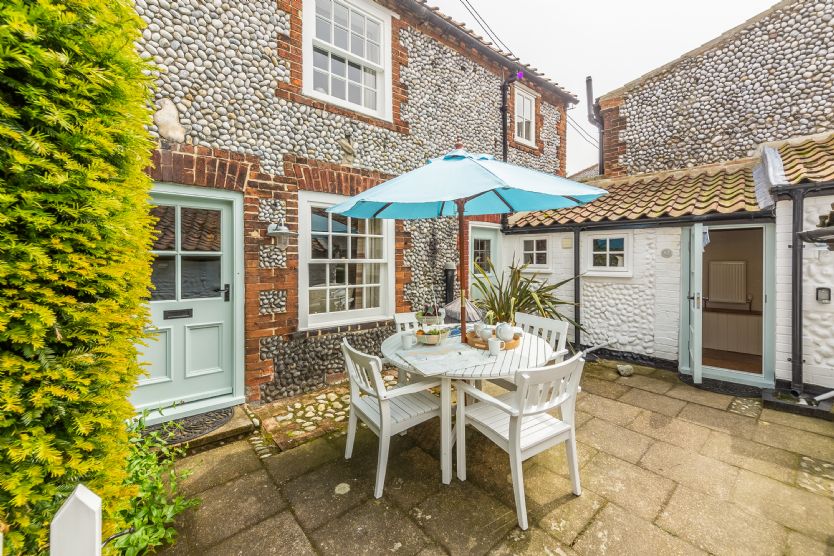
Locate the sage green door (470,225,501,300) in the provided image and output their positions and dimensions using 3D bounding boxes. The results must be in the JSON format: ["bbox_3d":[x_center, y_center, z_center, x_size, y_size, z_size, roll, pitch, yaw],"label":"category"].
[{"bbox_3d":[1.080,0.155,5.220,0.710,1.940,0.070,-2,4,-38],"label":"sage green door"}]

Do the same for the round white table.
[{"bbox_3d":[0.404,0.925,2.790,1.480,0.720,1.480,0,3,0],"label":"round white table"}]

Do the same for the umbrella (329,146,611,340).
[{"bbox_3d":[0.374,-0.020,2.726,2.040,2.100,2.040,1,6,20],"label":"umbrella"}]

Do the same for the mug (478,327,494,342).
[{"bbox_3d":[0.611,0.493,2.830,0.095,0.098,0.115,-1,3,-18],"label":"mug"}]

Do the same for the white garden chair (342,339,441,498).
[{"bbox_3d":[-0.187,0.879,2.240,0.580,0.870,0.540,-2,4,-32],"label":"white garden chair"}]

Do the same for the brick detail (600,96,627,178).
[{"bbox_3d":[3.850,-2.740,6.340,0.420,1.620,0.200,2,3,40],"label":"brick detail"}]

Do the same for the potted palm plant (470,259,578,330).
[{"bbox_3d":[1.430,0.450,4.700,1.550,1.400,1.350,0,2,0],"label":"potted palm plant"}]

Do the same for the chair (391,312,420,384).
[{"bbox_3d":[0.135,0.824,3.370,0.540,0.870,0.580,-1,3,-22],"label":"chair"}]

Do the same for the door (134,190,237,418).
[{"bbox_3d":[-2.190,0.190,3.000,0.880,1.940,0.060,-2,3,-37],"label":"door"}]

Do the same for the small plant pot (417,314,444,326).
[{"bbox_3d":[0.140,0.446,3.400,0.290,0.140,0.200,0,2,0],"label":"small plant pot"}]

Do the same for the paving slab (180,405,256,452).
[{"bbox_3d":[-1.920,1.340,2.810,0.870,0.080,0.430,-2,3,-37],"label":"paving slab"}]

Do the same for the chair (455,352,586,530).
[{"bbox_3d":[0.690,0.940,2.140,0.590,0.890,0.590,-2,3,-32],"label":"chair"}]

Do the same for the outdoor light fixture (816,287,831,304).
[{"bbox_3d":[4.210,0.186,3.350,0.100,0.175,0.085,3,4,41],"label":"outdoor light fixture"}]

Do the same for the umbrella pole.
[{"bbox_3d":[0.404,0.100,2.880,0.045,2.300,0.045,0,2,0],"label":"umbrella pole"}]

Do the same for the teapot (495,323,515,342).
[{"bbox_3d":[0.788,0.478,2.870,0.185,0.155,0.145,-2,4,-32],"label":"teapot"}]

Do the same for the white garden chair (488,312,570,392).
[{"bbox_3d":[1.050,0.860,3.140,0.580,0.880,0.590,-2,3,-34],"label":"white garden chair"}]

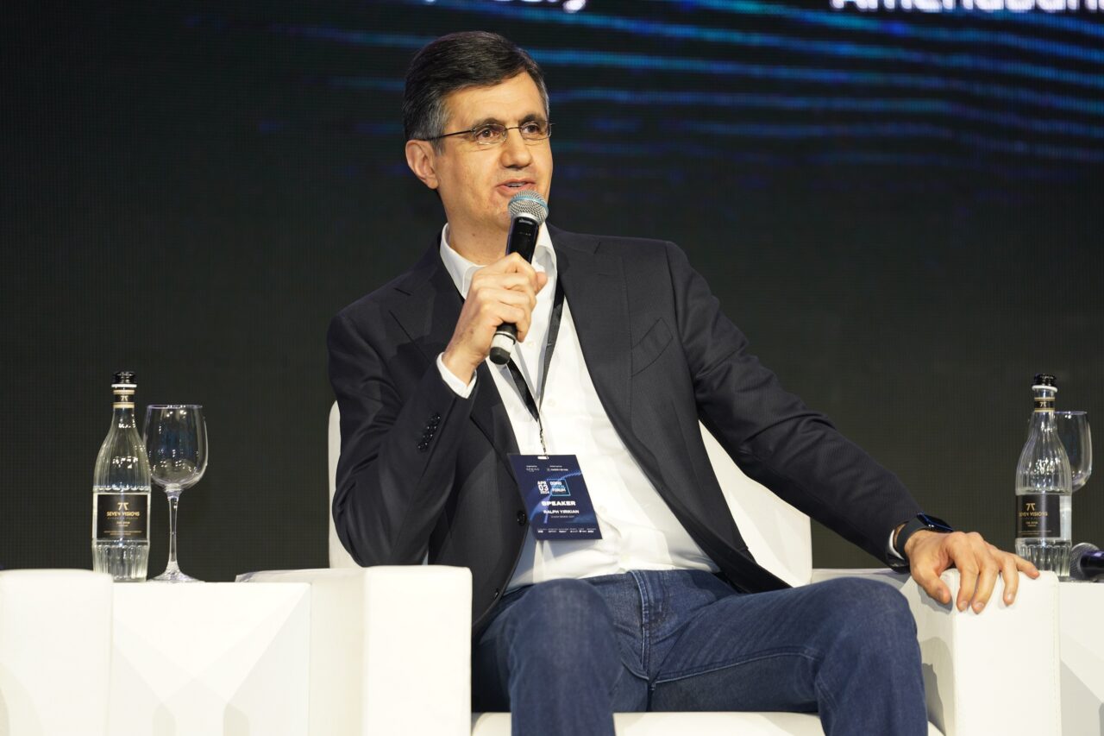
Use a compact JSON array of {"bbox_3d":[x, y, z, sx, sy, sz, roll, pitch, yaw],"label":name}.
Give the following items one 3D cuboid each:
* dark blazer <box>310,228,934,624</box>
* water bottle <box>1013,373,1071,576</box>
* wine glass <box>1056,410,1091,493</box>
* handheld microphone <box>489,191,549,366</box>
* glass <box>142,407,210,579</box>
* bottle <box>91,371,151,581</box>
[{"bbox_3d":[0.092,0.078,7.830,0.750,0.530,0.450,-5,-9,-8],"label":"dark blazer"},{"bbox_3d":[0.636,0.142,7.920,0.072,0.268,0.072,1,-2,0],"label":"water bottle"},{"bbox_3d":[0.665,0.168,8.010,0.081,0.226,0.081,1,-2,0],"label":"wine glass"},{"bbox_3d":[-0.046,-0.114,7.740,0.052,0.247,0.052,11,-27,0],"label":"handheld microphone"},{"bbox_3d":[-0.480,0.160,7.820,0.081,0.226,0.081,1,-2,0],"label":"glass"},{"bbox_3d":[-0.544,0.138,7.760,0.072,0.267,0.072,1,-2,-7],"label":"bottle"}]

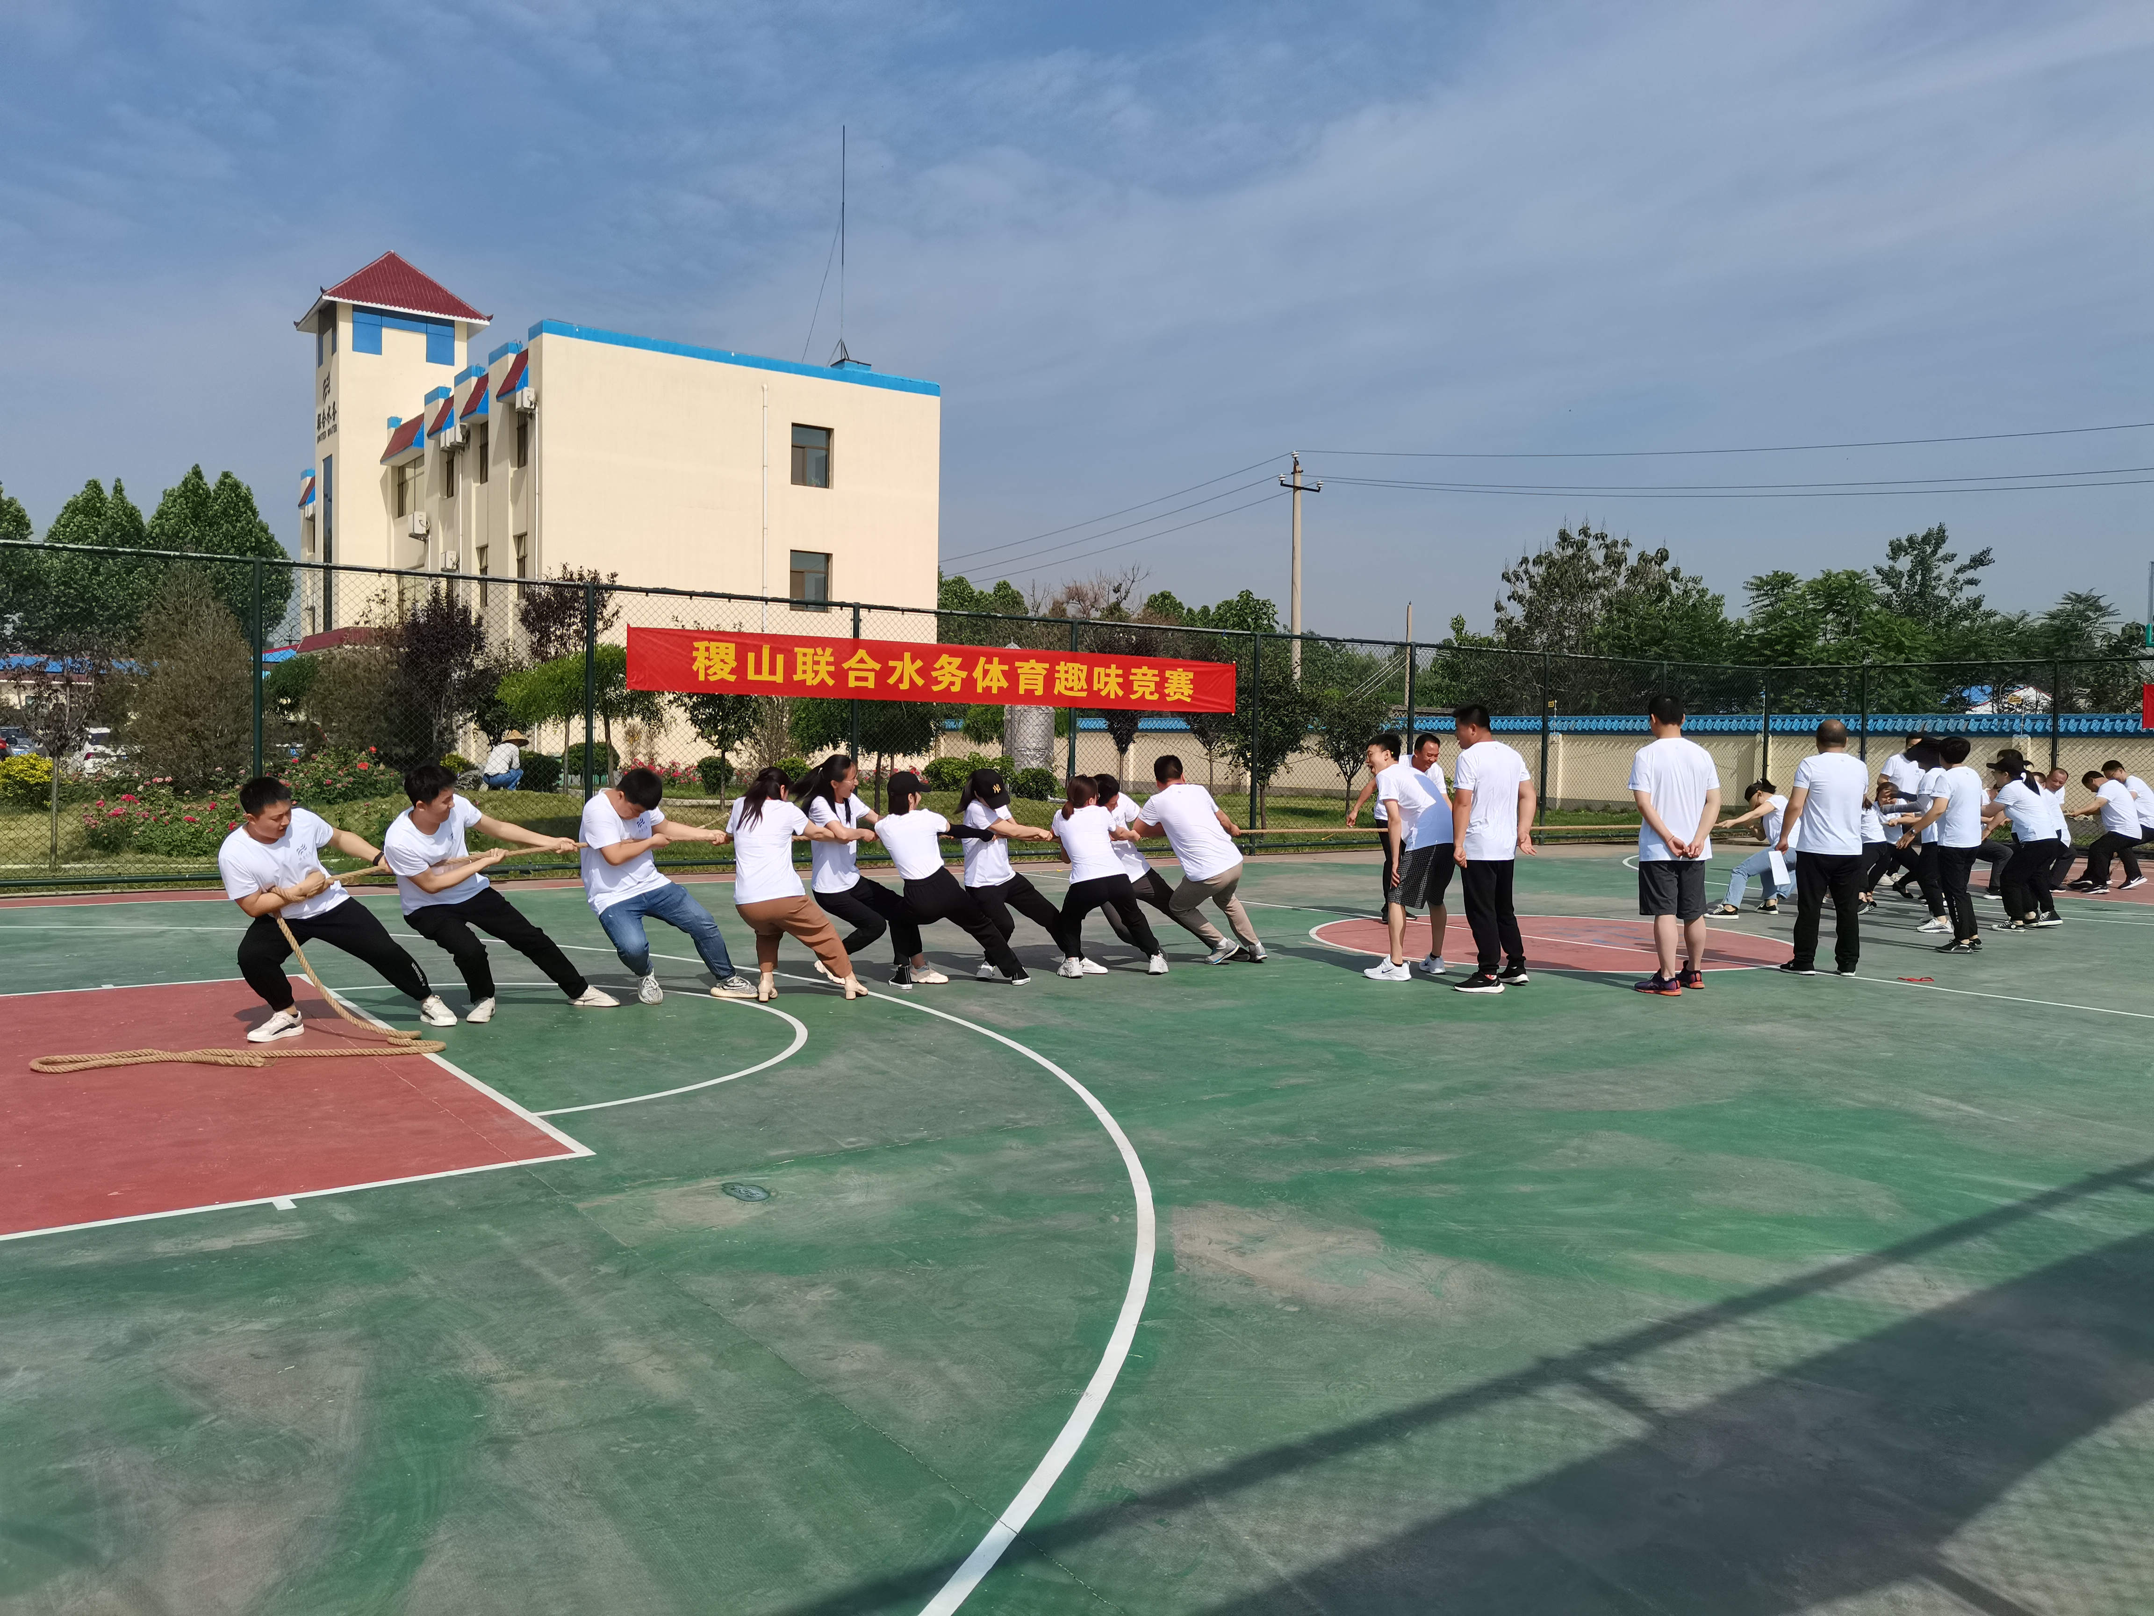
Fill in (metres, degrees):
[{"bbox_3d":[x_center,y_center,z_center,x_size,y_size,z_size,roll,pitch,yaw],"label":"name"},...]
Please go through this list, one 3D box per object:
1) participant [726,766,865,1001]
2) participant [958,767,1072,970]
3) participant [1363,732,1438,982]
[{"bbox_3d":[-1.533,0.418,8.893,0.512,1.271,0.659,2,2,28],"label":"participant"},{"bbox_3d":[-0.345,0.384,9.900,0.840,1.270,0.640,2,2,25],"label":"participant"},{"bbox_3d":[2.085,0.287,10.200,0.600,1.510,0.500,2,2,35],"label":"participant"}]

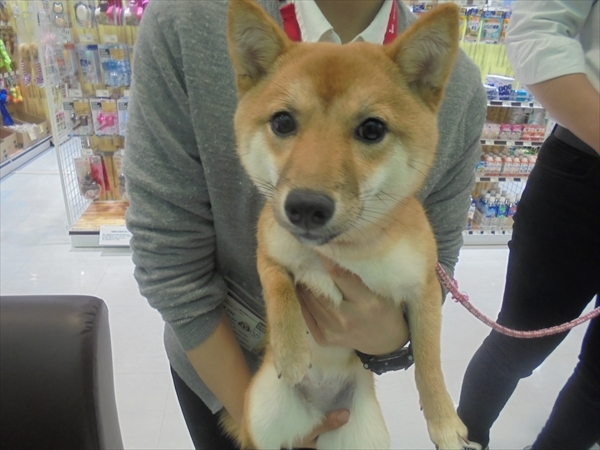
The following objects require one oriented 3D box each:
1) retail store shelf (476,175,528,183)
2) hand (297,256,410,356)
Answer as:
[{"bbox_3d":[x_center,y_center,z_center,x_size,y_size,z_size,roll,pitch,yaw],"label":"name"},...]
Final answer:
[{"bbox_3d":[0.964,-0.364,2.948,0.900,0.040,0.460,0,23,-8],"label":"retail store shelf"},{"bbox_3d":[0.054,0.085,0.460,0.140,0.085,0.065,30,3,14],"label":"hand"}]

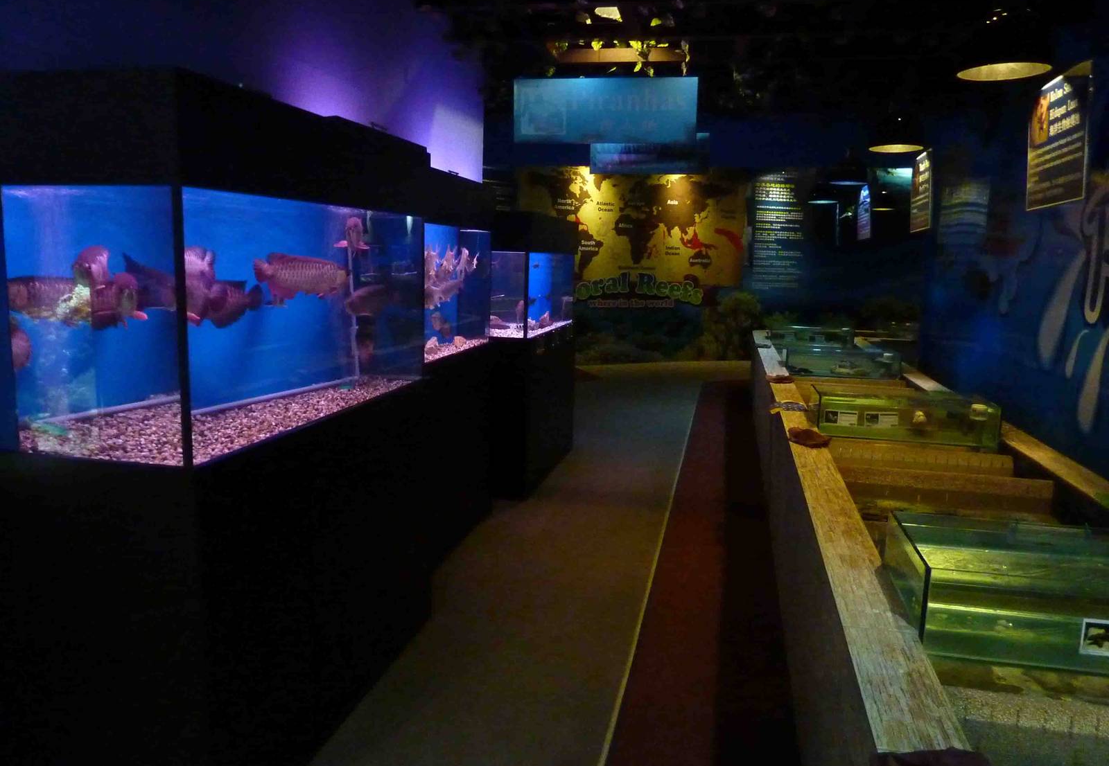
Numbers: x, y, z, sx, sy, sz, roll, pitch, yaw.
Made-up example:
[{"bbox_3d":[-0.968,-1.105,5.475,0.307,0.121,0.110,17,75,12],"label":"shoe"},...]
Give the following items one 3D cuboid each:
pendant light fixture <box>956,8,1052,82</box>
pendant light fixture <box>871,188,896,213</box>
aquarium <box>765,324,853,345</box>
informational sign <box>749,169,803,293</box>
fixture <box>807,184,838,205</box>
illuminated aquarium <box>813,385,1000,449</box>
[{"bbox_3d":[1.518,-1.150,2.686,0.295,0.207,0.295,3,9,12],"label":"pendant light fixture"},{"bbox_3d":[3.862,-2.133,9.373,0.295,0.207,0.295,3,9,12],"label":"pendant light fixture"},{"bbox_3d":[2.661,-0.495,8.307,0.828,0.180,0.410,3,9,12],"label":"aquarium"},{"bbox_3d":[3.321,-2.242,11.959,0.788,1.743,0.020,3,9,12],"label":"informational sign"},{"bbox_3d":[2.838,-2.012,8.454,0.295,0.207,0.295,3,9,12],"label":"fixture"},{"bbox_3d":[1.725,0.155,3.994,0.800,0.192,0.410,3,9,12],"label":"illuminated aquarium"}]

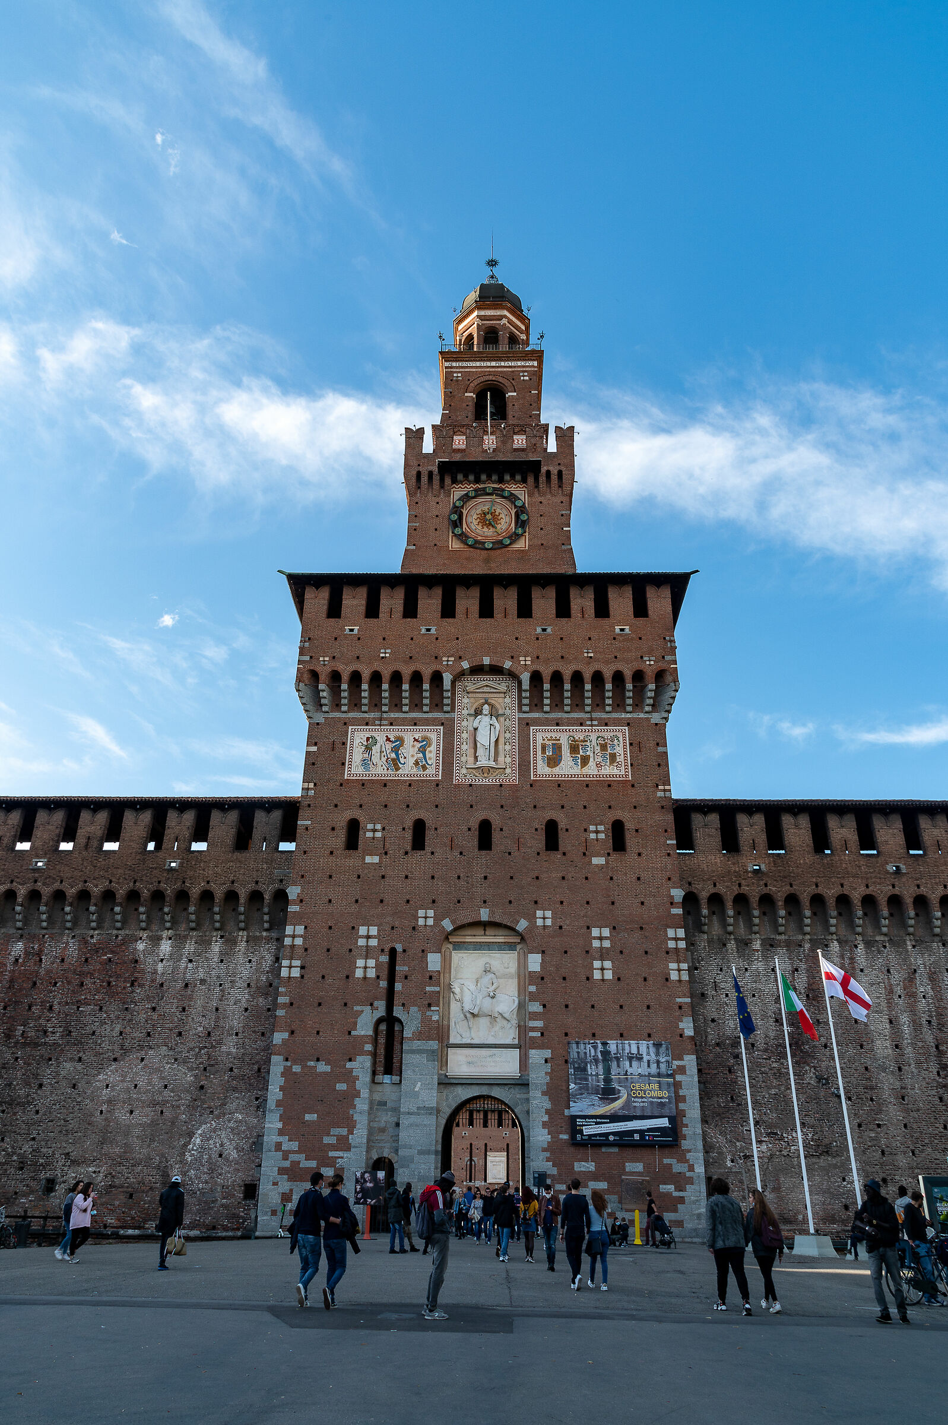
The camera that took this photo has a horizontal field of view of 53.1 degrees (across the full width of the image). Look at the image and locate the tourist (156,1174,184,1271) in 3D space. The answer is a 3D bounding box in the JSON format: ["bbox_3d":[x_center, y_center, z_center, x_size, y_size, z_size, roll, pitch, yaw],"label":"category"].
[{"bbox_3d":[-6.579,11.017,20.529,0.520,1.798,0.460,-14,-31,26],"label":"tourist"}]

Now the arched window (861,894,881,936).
[{"bbox_3d":[19.833,10.115,47.395,0.980,2.078,0.500,0,-26,1],"label":"arched window"}]

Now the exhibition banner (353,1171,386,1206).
[{"bbox_3d":[-4.006,18.296,36.472,1.157,1.189,0.070,0,-26,1],"label":"exhibition banner"}]

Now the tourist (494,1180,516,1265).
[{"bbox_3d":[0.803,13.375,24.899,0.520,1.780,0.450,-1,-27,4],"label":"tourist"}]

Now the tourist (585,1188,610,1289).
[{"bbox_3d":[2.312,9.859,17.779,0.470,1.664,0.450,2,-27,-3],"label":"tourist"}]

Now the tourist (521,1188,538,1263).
[{"bbox_3d":[1.379,12.946,24.012,0.480,1.680,0.380,-6,-27,13],"label":"tourist"}]

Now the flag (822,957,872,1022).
[{"bbox_3d":[11.761,8.693,29.772,1.520,1.980,0.420,1,-26,0],"label":"flag"}]

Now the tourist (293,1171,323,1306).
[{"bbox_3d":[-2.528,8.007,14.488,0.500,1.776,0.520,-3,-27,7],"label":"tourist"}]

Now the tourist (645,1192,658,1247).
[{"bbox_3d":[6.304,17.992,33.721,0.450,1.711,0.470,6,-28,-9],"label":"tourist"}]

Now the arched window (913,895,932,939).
[{"bbox_3d":[23.225,10.526,49.109,0.875,2.187,0.600,0,-27,2],"label":"arched window"}]

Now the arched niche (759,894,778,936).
[{"bbox_3d":[15.291,10.514,49.323,0.992,2.196,0.600,0,-27,2],"label":"arched niche"}]

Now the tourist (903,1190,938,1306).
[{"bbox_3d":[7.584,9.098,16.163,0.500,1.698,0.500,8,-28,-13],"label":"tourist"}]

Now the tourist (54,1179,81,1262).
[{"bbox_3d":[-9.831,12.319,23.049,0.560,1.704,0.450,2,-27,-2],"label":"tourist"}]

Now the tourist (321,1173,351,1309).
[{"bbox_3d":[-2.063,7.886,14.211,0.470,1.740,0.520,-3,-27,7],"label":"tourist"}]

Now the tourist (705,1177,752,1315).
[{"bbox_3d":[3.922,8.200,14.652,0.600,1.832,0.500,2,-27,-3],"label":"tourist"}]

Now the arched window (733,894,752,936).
[{"bbox_3d":[13.413,10.133,47.480,0.980,2.194,0.500,0,-26,1],"label":"arched window"}]

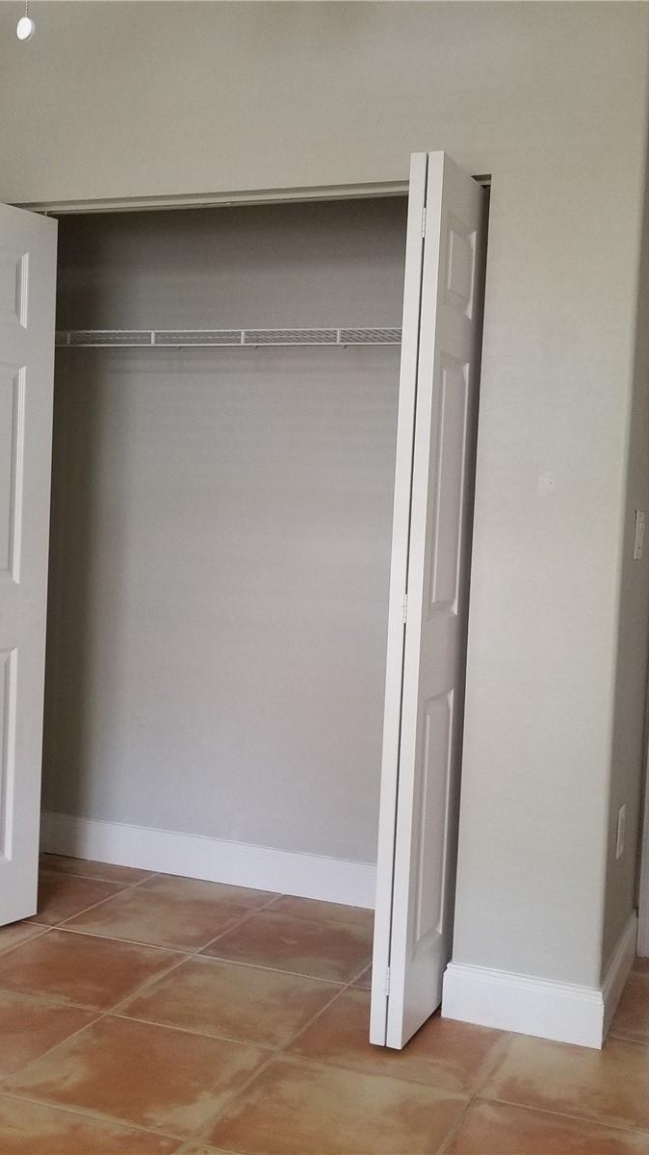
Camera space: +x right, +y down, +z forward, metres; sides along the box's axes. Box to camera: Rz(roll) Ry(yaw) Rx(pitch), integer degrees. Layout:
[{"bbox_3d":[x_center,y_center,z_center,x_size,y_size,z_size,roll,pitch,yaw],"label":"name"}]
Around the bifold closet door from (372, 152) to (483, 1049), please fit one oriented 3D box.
[{"bbox_3d":[0.247,0.053,2.815,0.123,2.033,0.365,3,3,25],"label":"bifold closet door"}]

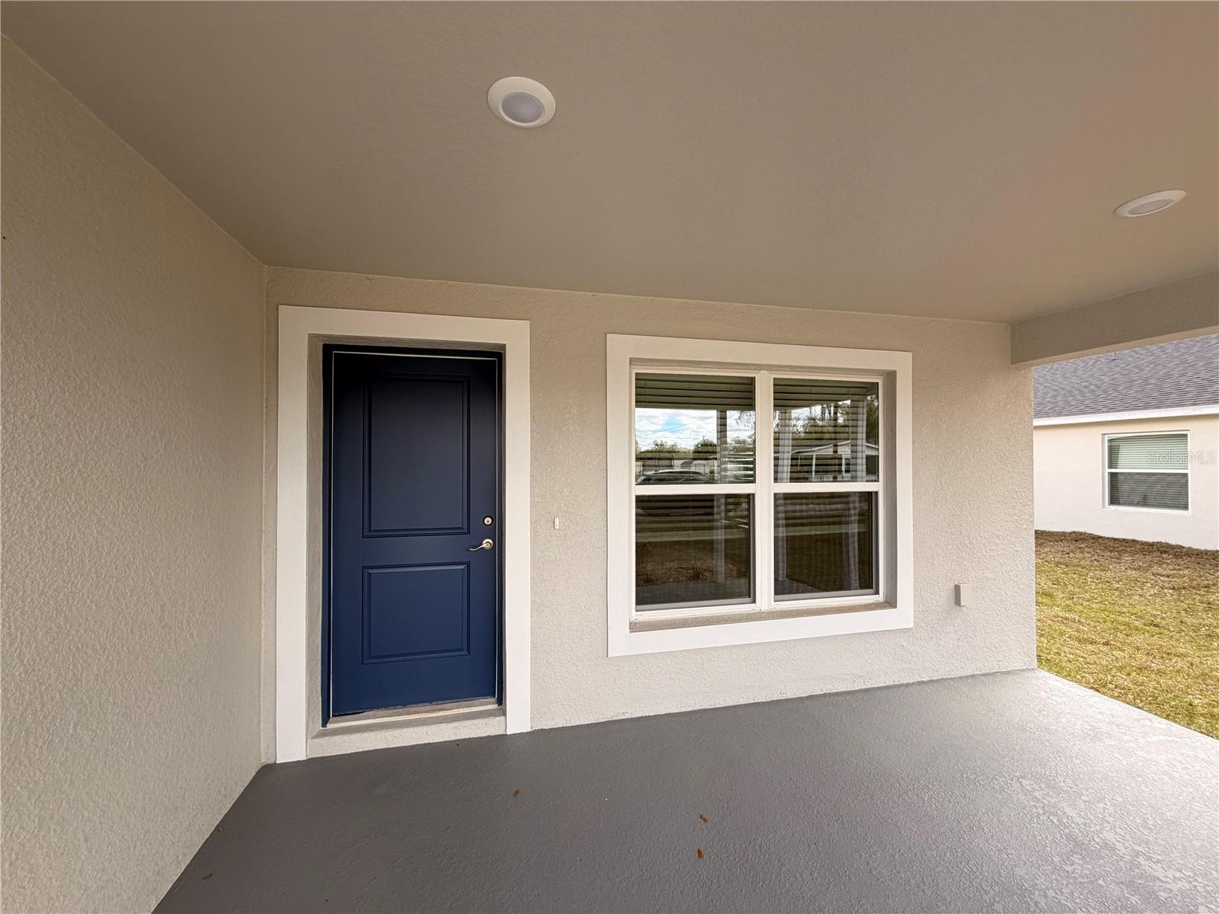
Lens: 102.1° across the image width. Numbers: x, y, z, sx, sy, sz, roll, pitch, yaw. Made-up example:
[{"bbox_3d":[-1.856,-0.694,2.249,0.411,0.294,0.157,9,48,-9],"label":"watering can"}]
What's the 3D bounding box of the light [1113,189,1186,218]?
[{"bbox_3d":[2.079,-0.967,1.896,0.188,0.027,0.188,0,-1,-13],"label":"light"}]

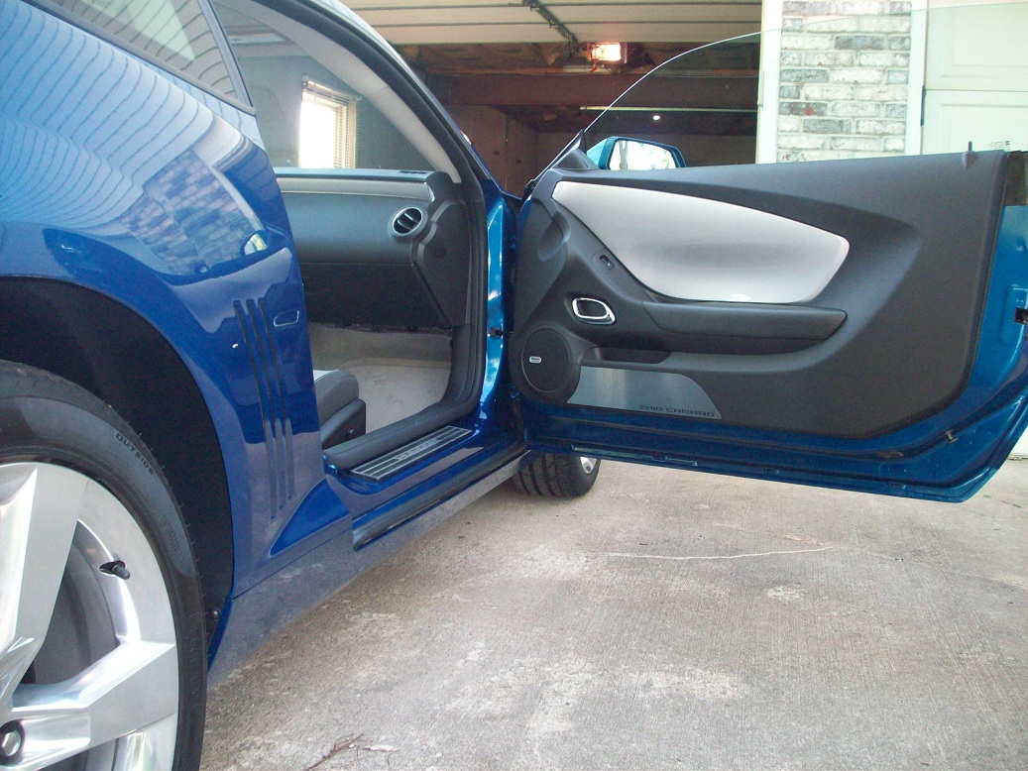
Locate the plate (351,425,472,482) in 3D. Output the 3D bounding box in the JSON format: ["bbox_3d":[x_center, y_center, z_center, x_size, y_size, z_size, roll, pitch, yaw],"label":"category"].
[{"bbox_3d":[-0.208,0.145,2.378,0.076,0.016,0.605,6,8,14],"label":"plate"}]

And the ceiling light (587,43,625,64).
[{"bbox_3d":[0.654,-2.361,7.800,0.245,0.150,0.150,3,7,11],"label":"ceiling light"}]

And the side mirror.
[{"bbox_3d":[0.327,-0.578,2.920,0.245,0.150,0.130,-3,8,-33],"label":"side mirror"}]

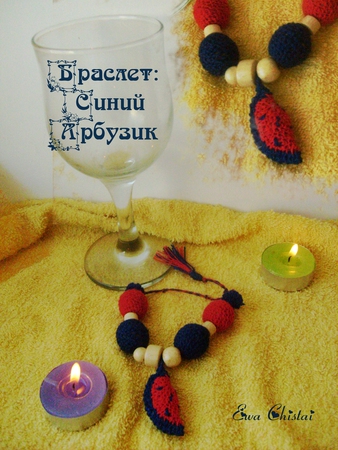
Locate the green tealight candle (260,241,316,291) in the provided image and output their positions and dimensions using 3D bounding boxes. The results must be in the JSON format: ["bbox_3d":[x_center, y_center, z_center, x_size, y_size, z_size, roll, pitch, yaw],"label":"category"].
[{"bbox_3d":[0.088,0.032,0.339,0.039,0.018,0.039,-4,37,0],"label":"green tealight candle"}]

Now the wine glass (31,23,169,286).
[{"bbox_3d":[-0.036,-0.043,0.311,0.080,0.170,0.080,-4,37,0],"label":"wine glass"}]

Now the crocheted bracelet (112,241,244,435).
[{"bbox_3d":[0.009,0.059,0.297,0.086,0.022,0.152,-4,37,0],"label":"crocheted bracelet"}]

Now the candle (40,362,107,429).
[{"bbox_3d":[-0.054,0.100,0.267,0.038,0.018,0.038,-2,37,0],"label":"candle"}]

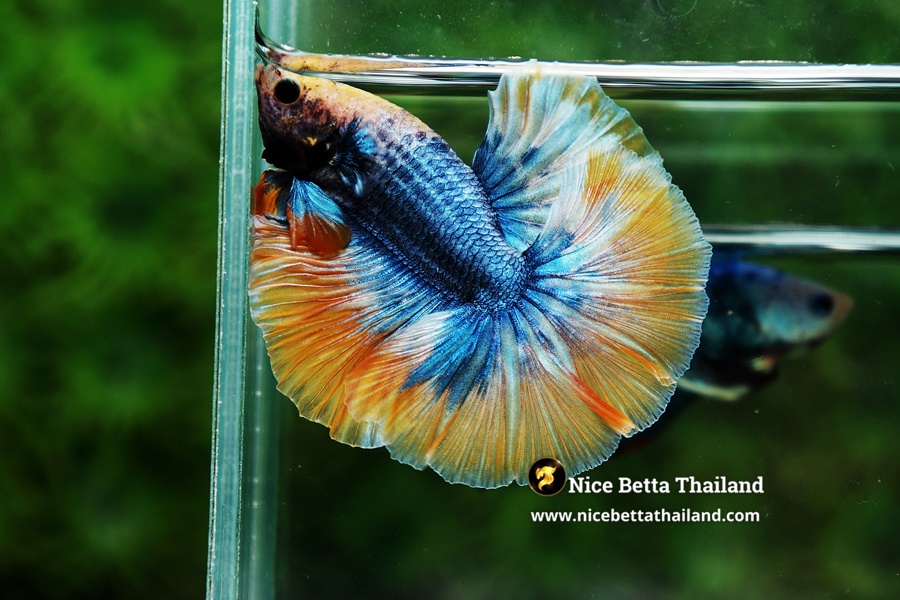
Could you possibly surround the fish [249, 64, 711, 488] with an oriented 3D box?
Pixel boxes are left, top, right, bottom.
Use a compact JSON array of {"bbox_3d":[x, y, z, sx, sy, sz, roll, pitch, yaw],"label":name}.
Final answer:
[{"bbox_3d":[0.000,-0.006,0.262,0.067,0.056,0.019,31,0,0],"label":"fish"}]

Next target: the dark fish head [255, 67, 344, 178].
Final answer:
[{"bbox_3d":[-0.020,-0.023,0.261,0.015,0.013,0.011,30,0,0],"label":"dark fish head"}]

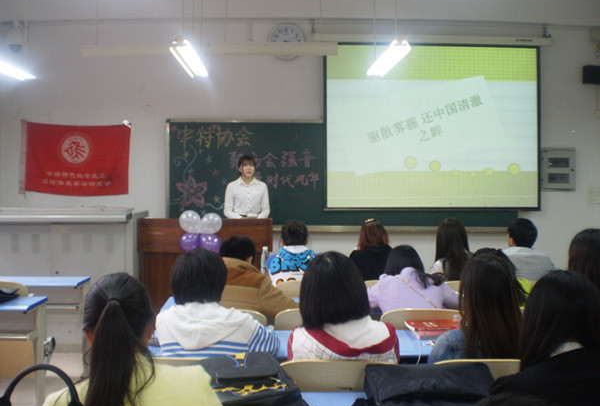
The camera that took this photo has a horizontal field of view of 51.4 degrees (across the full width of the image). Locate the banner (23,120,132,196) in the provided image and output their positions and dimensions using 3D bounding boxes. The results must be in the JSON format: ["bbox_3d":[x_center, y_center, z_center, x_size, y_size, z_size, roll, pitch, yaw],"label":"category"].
[{"bbox_3d":[-2.484,-0.493,6.920,1.210,0.840,0.030,0,1,-3],"label":"banner"}]

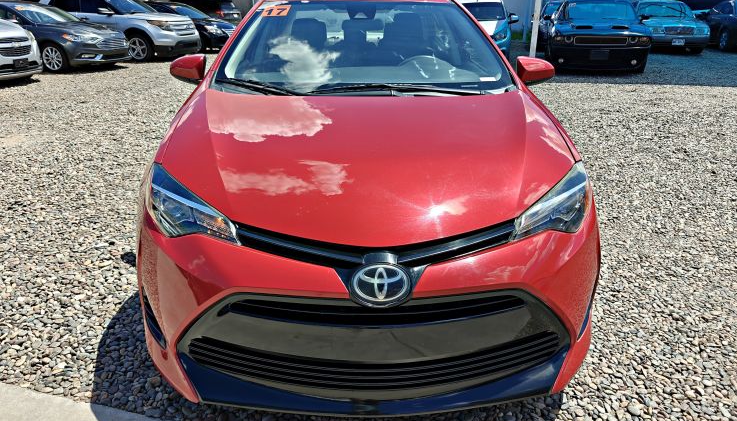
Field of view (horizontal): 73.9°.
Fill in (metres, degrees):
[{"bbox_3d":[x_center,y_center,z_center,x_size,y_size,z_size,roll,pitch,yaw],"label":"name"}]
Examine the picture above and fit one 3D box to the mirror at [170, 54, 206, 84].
[{"bbox_3d":[-0.961,-0.736,2.621,0.205,0.155,0.140,-1,23,-2],"label":"mirror"}]

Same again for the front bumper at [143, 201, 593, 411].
[{"bbox_3d":[0.027,0.326,1.588,1.740,0.520,0.600,-1,23,-2],"label":"front bumper"}]

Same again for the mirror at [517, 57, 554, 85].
[{"bbox_3d":[0.903,-0.745,2.662,0.205,0.155,0.140,-1,23,-2],"label":"mirror"}]

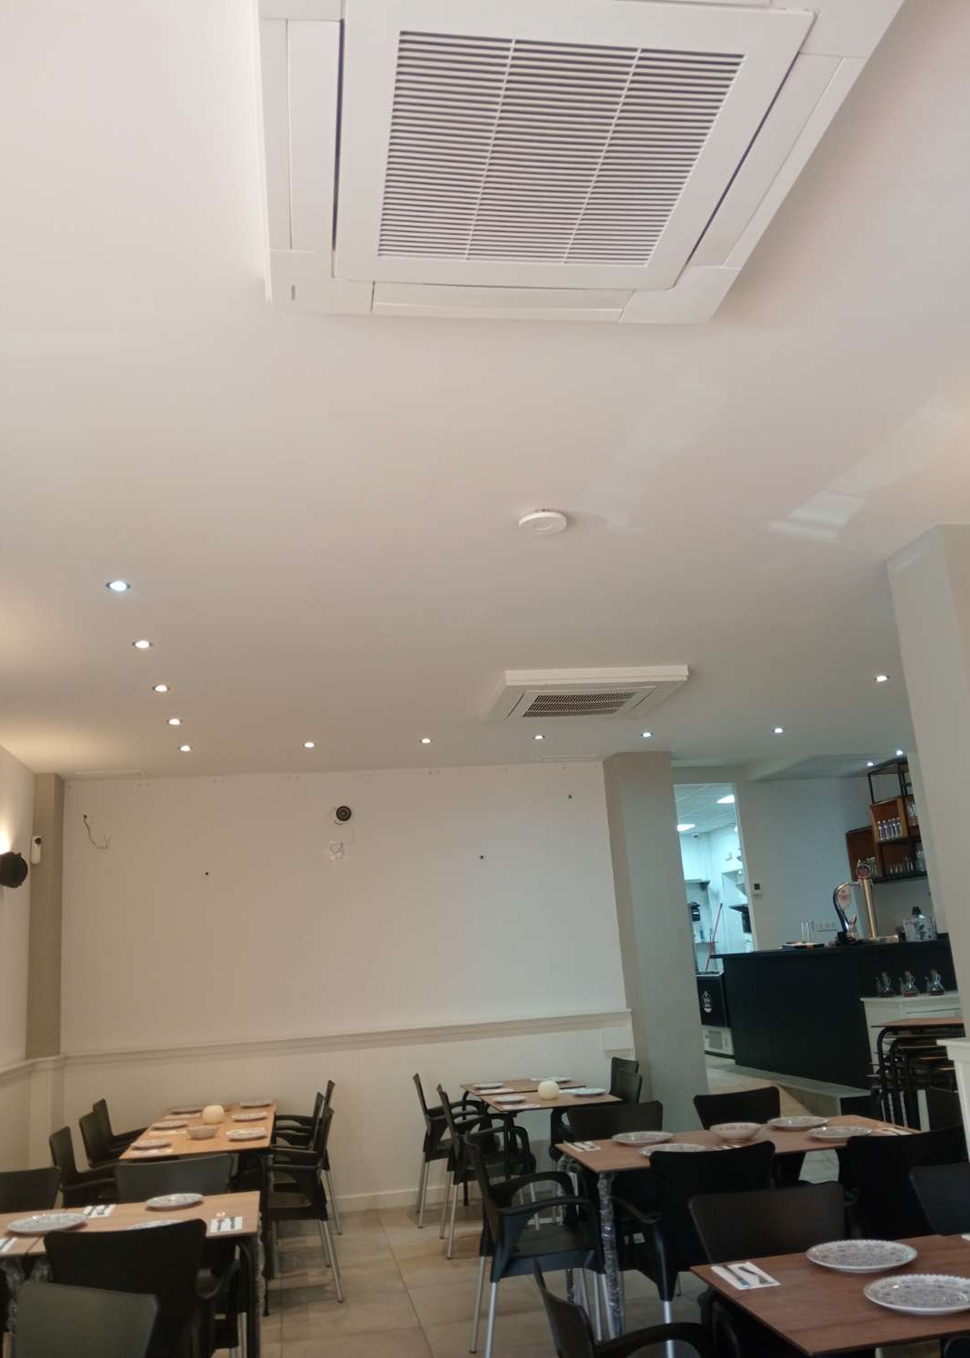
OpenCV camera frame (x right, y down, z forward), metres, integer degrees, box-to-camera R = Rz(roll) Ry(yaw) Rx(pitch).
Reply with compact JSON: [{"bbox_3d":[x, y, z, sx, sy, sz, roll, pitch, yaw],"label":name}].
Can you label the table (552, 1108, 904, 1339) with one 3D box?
[{"bbox_3d":[1.093,2.292,4.524,1.409,0.731,0.702,-1,-15,-10],"label":"table"}]

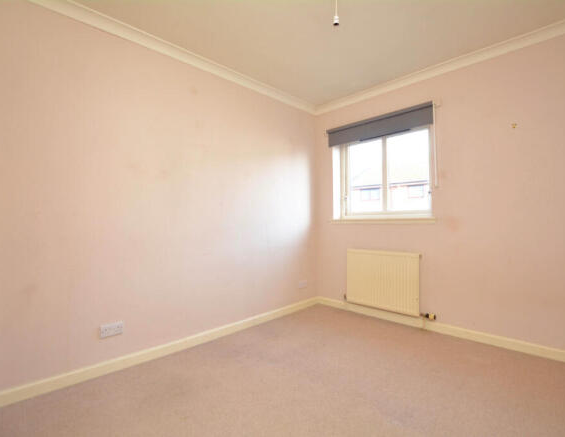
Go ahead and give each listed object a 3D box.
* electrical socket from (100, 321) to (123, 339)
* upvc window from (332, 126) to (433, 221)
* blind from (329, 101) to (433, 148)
[{"bbox_3d":[-1.169,0.765,1.871,0.142,0.088,0.015,0,-1,-44],"label":"electrical socket"},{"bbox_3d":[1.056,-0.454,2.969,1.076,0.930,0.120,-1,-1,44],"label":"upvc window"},{"bbox_3d":[0.966,-0.954,2.889,1.148,0.198,0.065,-1,-1,44],"label":"blind"}]

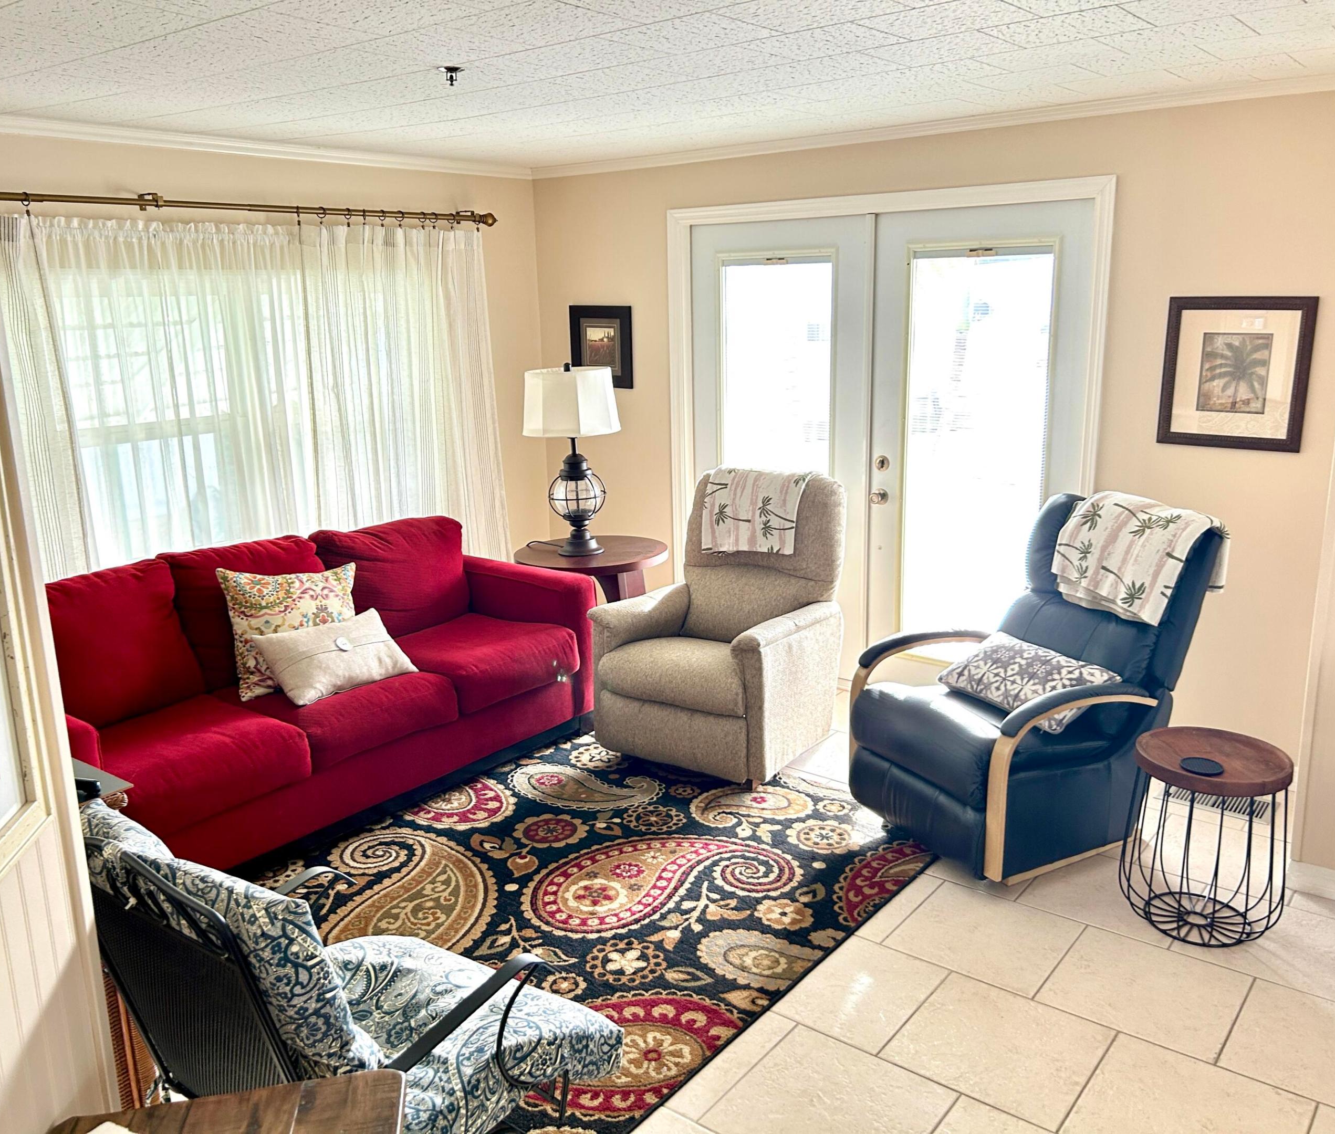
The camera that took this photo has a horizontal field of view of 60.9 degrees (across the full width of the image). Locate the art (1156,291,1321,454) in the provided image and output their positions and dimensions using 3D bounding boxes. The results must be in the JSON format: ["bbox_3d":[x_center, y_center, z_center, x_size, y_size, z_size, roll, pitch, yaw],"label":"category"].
[{"bbox_3d":[1.967,-0.671,3.942,0.465,0.515,0.025,9,17,37],"label":"art"}]

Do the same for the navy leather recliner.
[{"bbox_3d":[1.278,0.340,3.908,1.060,1.040,0.790,-8,15,-27],"label":"navy leather recliner"}]

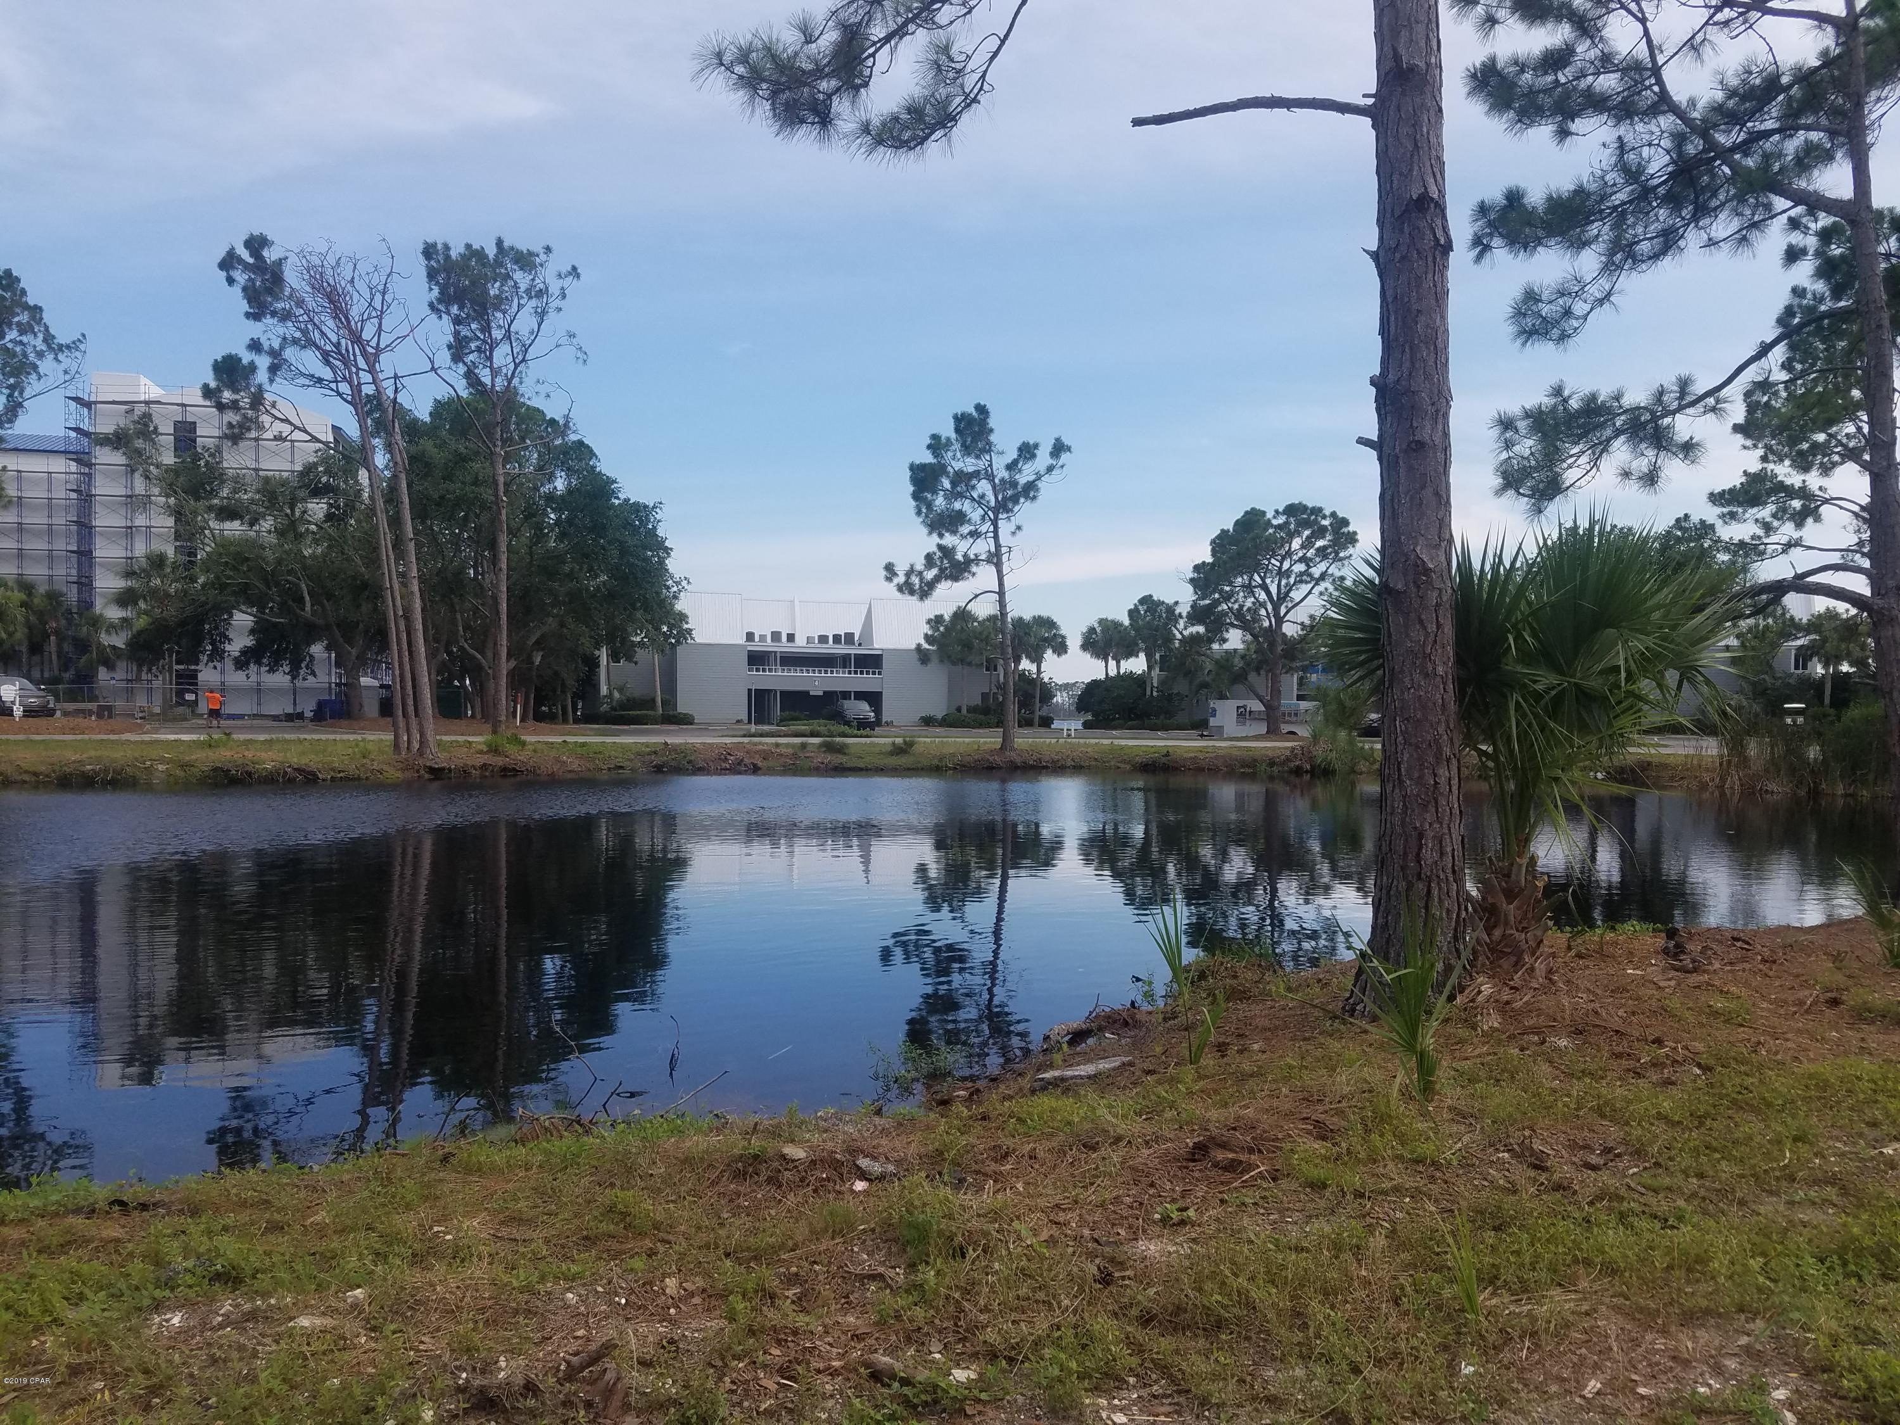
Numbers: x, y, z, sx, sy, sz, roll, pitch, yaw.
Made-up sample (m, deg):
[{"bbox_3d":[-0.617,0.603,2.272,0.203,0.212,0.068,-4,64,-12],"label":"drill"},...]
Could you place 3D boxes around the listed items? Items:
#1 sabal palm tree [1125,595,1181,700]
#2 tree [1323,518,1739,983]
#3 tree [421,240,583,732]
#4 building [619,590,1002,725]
[{"bbox_3d":[13.680,-3.399,96.000,3.690,8.880,3.500,1,0,0],"label":"sabal palm tree"},{"bbox_3d":[3.502,0.233,8.600,2.500,2.800,2.400,1,0,0],"label":"tree"},{"bbox_3d":[-14.764,-7.235,47.000,5.330,16.670,5.000,1,0,0],"label":"tree"},{"bbox_3d":[-11.200,-3.740,104.300,26.800,8.800,14.000,0,0,-17],"label":"building"}]

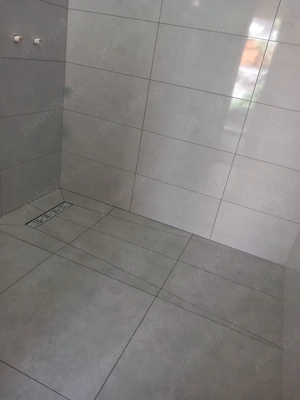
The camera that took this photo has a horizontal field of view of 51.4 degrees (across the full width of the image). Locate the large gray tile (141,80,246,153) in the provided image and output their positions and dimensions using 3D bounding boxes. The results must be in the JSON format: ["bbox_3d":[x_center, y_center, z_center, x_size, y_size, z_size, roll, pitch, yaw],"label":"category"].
[{"bbox_3d":[0.252,-0.495,1.851,0.600,0.300,0.010,18,26,16],"label":"large gray tile"}]

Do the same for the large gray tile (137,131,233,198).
[{"bbox_3d":[0.203,-0.228,1.981,0.600,0.300,0.010,18,26,16],"label":"large gray tile"}]

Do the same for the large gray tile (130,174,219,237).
[{"bbox_3d":[0.153,0.040,2.110,0.600,0.300,0.010,18,26,16],"label":"large gray tile"}]

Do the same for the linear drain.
[{"bbox_3d":[-0.650,0.098,2.050,0.072,0.015,0.400,18,26,16],"label":"linear drain"}]

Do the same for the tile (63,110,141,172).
[{"bbox_3d":[-0.346,-0.408,2.142,0.600,0.300,0.010,18,26,16],"label":"tile"}]

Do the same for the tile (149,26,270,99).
[{"bbox_3d":[0.302,-0.763,1.722,0.600,0.300,0.010,18,26,16],"label":"tile"}]

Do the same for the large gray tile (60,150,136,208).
[{"bbox_3d":[-0.396,-0.140,2.271,0.600,0.300,0.010,18,26,16],"label":"large gray tile"}]

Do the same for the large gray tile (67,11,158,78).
[{"bbox_3d":[-0.247,-0.943,1.883,0.600,0.300,0.010,18,26,16],"label":"large gray tile"}]

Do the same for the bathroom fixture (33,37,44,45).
[{"bbox_3d":[-0.618,-0.881,1.735,0.037,0.031,0.031,18,26,16],"label":"bathroom fixture"}]

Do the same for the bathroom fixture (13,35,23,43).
[{"bbox_3d":[-0.673,-0.825,1.607,0.037,0.031,0.031,18,26,16],"label":"bathroom fixture"}]

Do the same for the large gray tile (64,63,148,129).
[{"bbox_3d":[-0.297,-0.675,2.012,0.600,0.300,0.010,18,26,16],"label":"large gray tile"}]

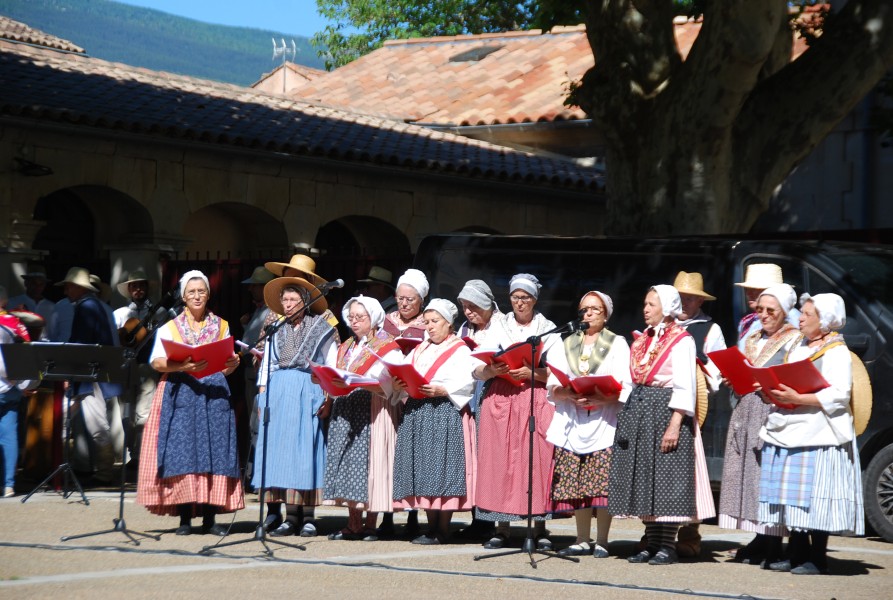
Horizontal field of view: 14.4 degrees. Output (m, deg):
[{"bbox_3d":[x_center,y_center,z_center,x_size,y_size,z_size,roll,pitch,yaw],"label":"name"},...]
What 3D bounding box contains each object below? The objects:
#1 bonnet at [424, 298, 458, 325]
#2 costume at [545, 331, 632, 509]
[{"bbox_3d":[-0.031,0.075,21.950,0.190,0.170,0.220,2,9,31],"label":"bonnet"},{"bbox_3d":[0.837,0.704,20.800,0.500,1.110,0.420,2,0,18],"label":"costume"}]

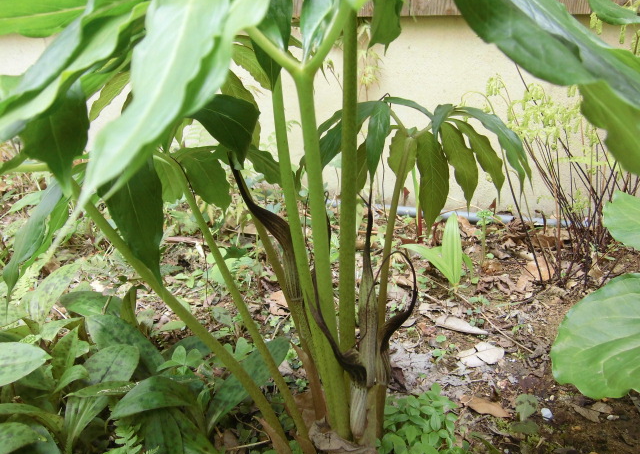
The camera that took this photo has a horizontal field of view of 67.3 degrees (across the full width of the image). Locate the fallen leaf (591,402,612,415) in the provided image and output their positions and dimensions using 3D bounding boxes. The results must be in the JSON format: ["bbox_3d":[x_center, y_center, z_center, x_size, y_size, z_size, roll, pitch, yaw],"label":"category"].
[{"bbox_3d":[0.416,0.269,0.710,0.026,0.010,0.025,8,20,24],"label":"fallen leaf"}]

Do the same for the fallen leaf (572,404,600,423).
[{"bbox_3d":[0.309,0.216,0.557,0.016,0.010,0.036,-11,21,-29],"label":"fallen leaf"}]

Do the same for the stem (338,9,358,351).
[{"bbox_3d":[0.028,0.013,0.490,0.017,0.430,0.017,0,13,0],"label":"stem"}]

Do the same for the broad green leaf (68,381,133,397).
[{"bbox_3d":[-0.231,0.171,0.505,0.070,0.015,0.028,-6,19,-17],"label":"broad green leaf"}]

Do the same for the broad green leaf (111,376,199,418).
[{"bbox_3d":[-0.213,0.218,0.625,0.104,0.022,0.042,-14,20,-6],"label":"broad green leaf"}]

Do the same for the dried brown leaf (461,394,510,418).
[{"bbox_3d":[0.195,0.210,0.567,0.060,0.012,0.024,10,21,27],"label":"dried brown leaf"}]

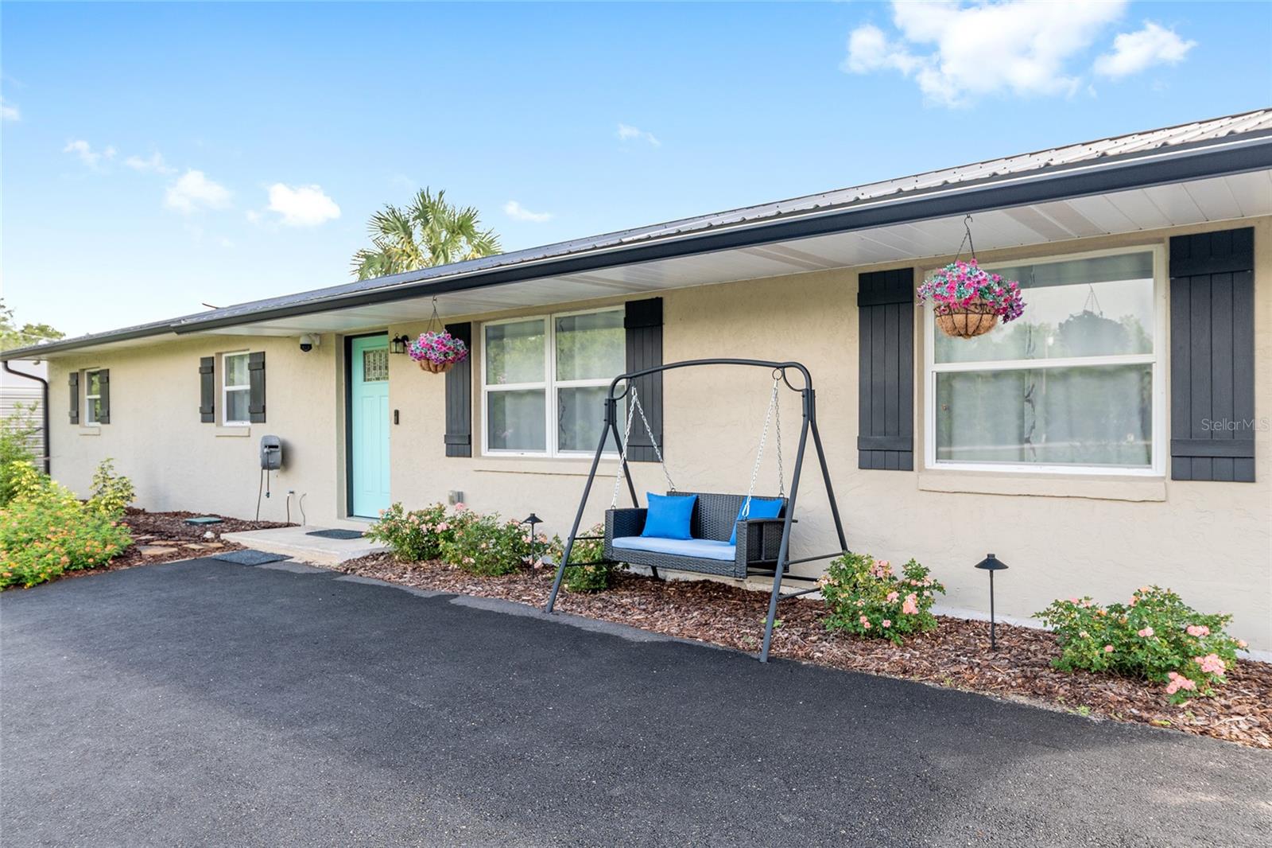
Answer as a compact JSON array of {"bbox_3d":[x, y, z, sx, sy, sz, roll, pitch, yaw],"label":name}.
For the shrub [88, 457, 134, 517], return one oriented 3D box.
[{"bbox_3d":[-7.179,0.868,12.101,0.620,0.820,0.620,0,0,40],"label":"shrub"}]

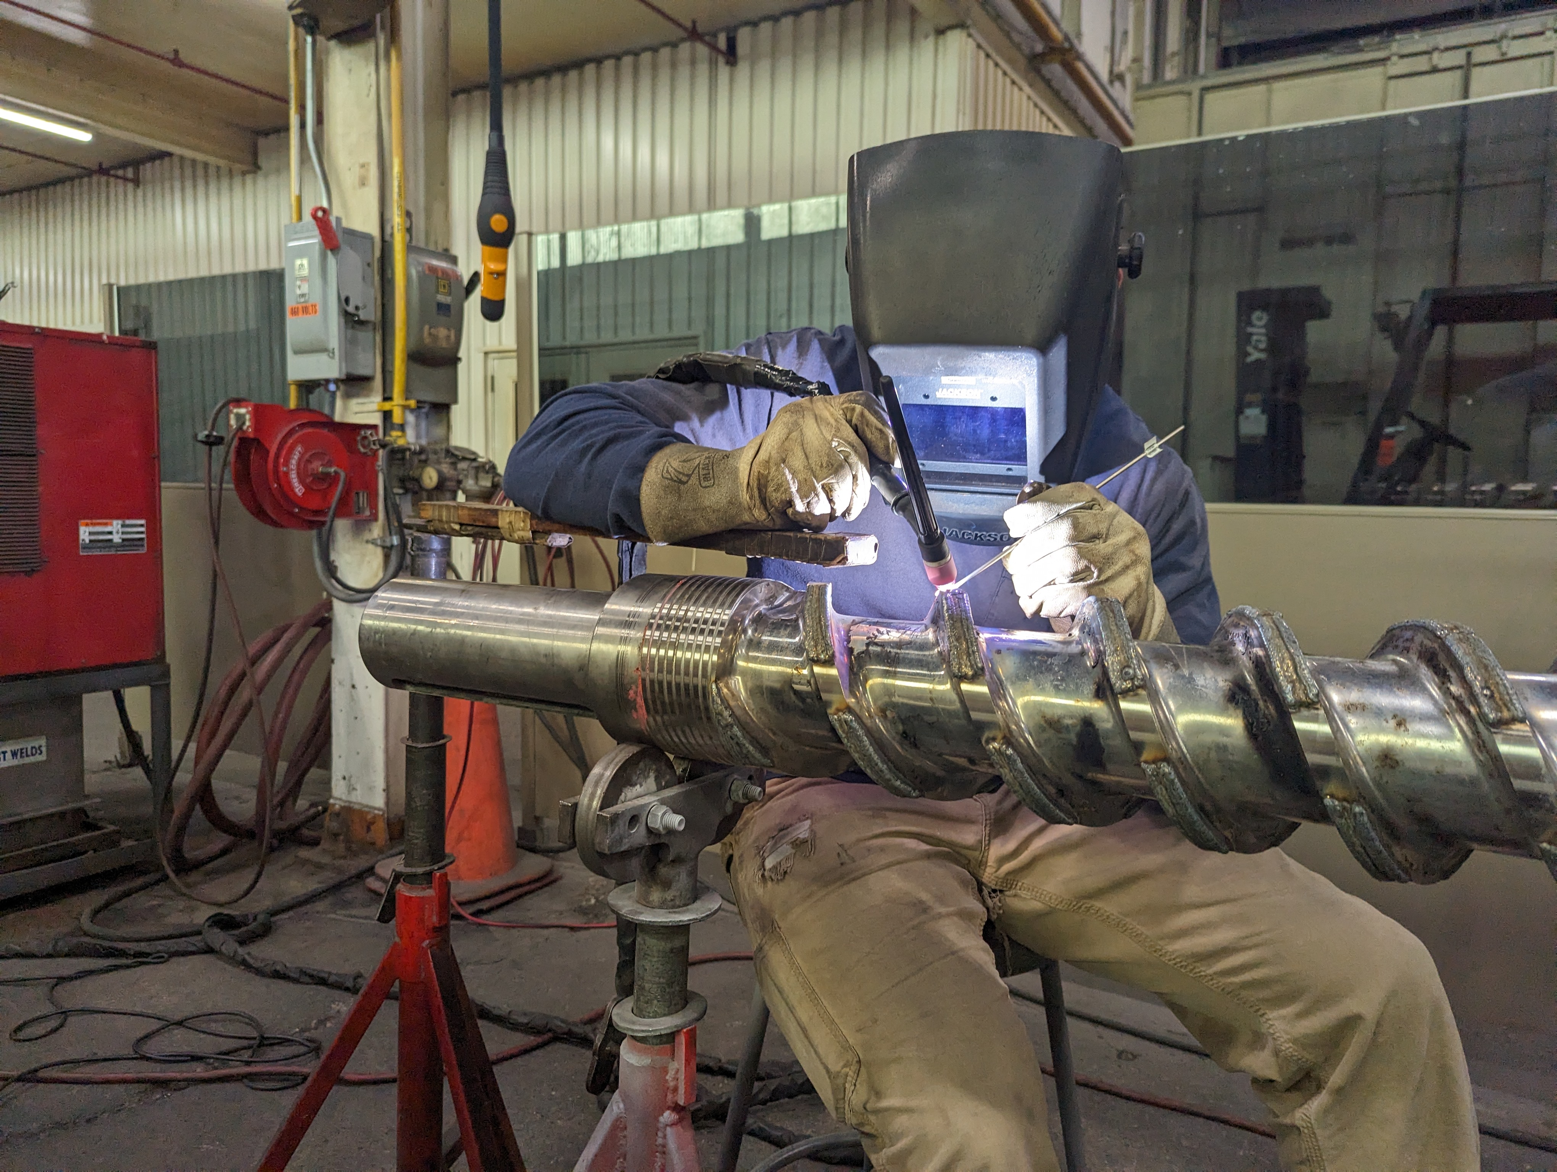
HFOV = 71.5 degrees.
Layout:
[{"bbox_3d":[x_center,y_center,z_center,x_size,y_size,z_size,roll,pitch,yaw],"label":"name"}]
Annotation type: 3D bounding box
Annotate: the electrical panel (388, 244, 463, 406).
[{"bbox_3d":[-1.002,-0.723,3.002,0.129,0.424,0.242,3,5,29],"label":"electrical panel"}]

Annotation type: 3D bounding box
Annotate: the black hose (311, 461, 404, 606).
[{"bbox_3d":[-1.087,-0.140,2.800,0.235,0.370,0.130,0,4,-18],"label":"black hose"}]

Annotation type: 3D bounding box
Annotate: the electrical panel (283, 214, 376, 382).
[{"bbox_3d":[-1.208,-0.758,2.907,0.230,0.414,0.121,3,5,29],"label":"electrical panel"}]

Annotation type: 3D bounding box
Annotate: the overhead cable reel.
[{"bbox_3d":[-1.214,-0.302,2.795,0.139,0.317,0.368,3,5,29],"label":"overhead cable reel"}]

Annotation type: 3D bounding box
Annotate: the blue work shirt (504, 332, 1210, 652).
[{"bbox_3d":[0.090,-0.045,1.130,0.710,0.480,0.400,1,4,7],"label":"blue work shirt"}]

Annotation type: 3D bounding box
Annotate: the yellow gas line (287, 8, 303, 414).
[{"bbox_3d":[-1.359,-1.037,3.042,0.028,1.077,0.028,3,5,29],"label":"yellow gas line"}]

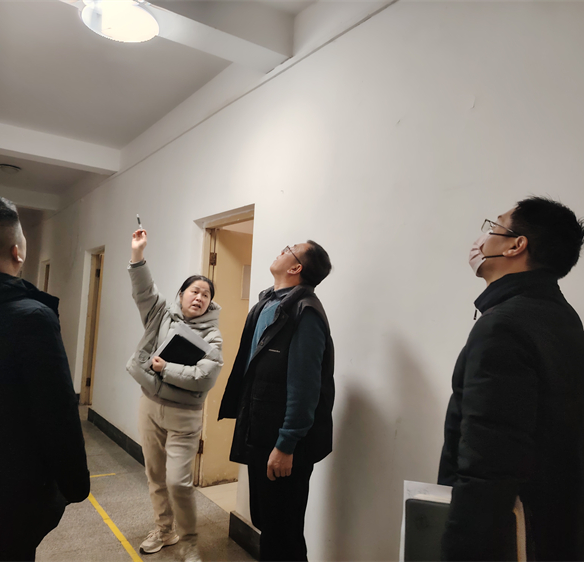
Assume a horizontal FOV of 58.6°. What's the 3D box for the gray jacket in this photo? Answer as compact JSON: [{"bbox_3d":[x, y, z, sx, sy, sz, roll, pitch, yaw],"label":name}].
[{"bbox_3d":[-0.693,0.303,3.063,0.570,0.830,0.440,3,-4,10],"label":"gray jacket"}]

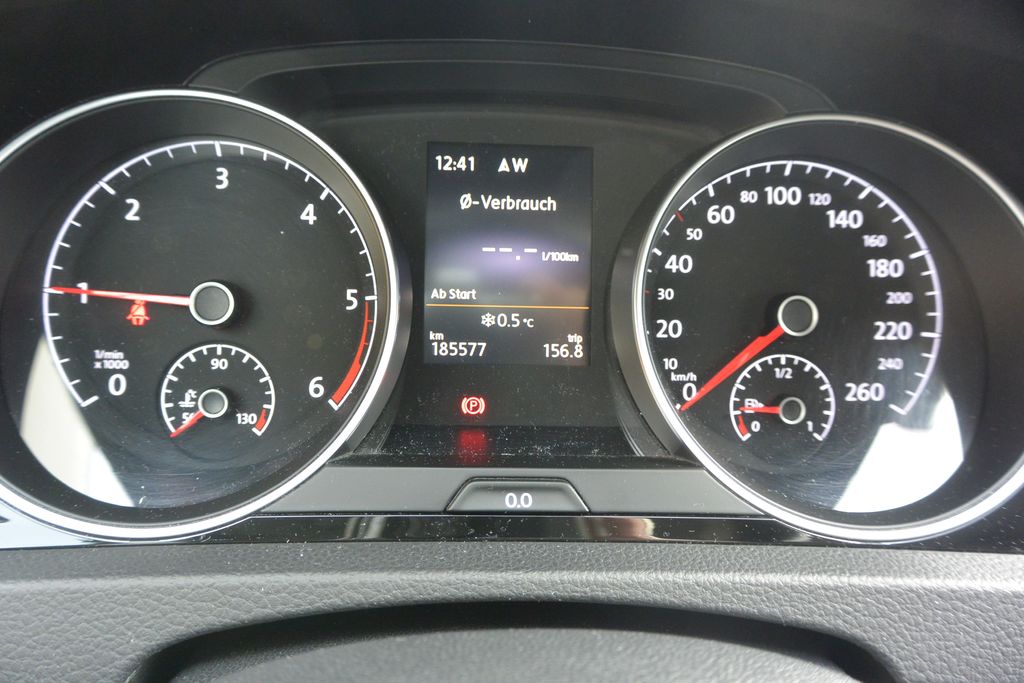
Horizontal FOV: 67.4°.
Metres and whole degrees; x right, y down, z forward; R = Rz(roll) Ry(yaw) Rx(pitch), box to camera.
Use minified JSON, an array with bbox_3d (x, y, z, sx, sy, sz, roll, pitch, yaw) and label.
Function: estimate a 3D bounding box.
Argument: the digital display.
[{"bbox_3d":[-0.001,-0.029,0.261,0.055,0.073,0.010,1,1,-3],"label":"digital display"}]

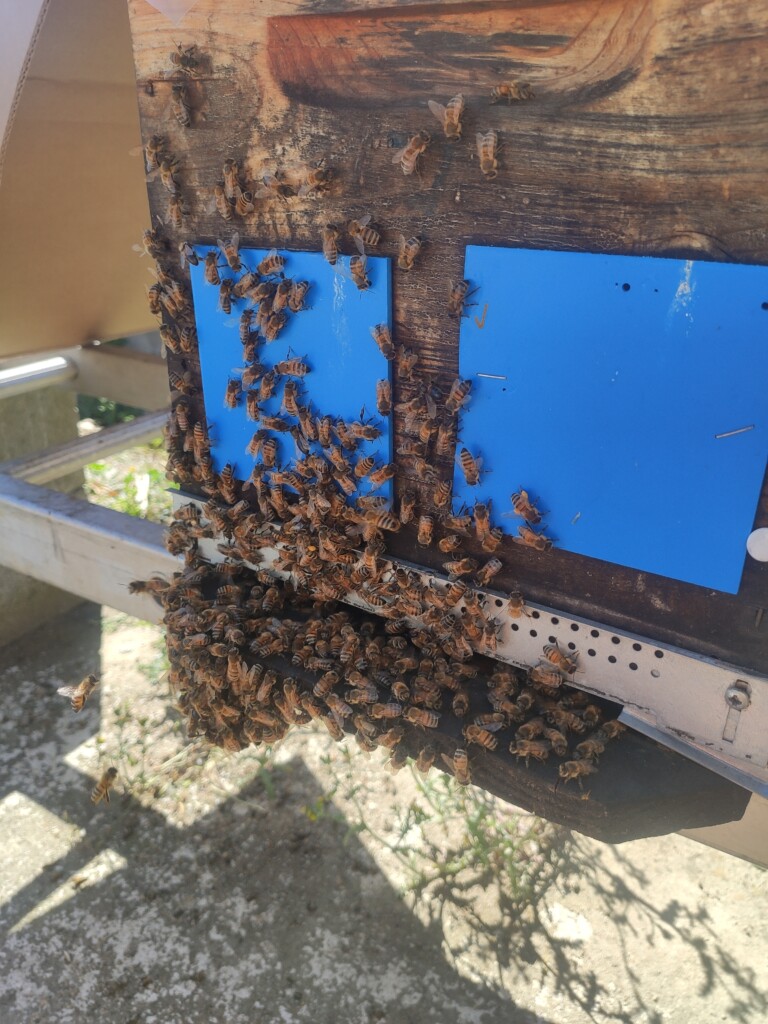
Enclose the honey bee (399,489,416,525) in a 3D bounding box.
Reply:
[{"bbox_3d":[0.009,-0.002,0.302,0.006,0.014,0.005,21,30,26],"label":"honey bee"}]

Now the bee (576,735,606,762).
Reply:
[{"bbox_3d":[0.073,0.085,0.272,0.013,0.005,0.006,-8,26,-17],"label":"bee"}]

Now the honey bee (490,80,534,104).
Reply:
[{"bbox_3d":[0.038,-0.123,0.226,0.013,0.005,0.006,18,72,30],"label":"honey bee"}]

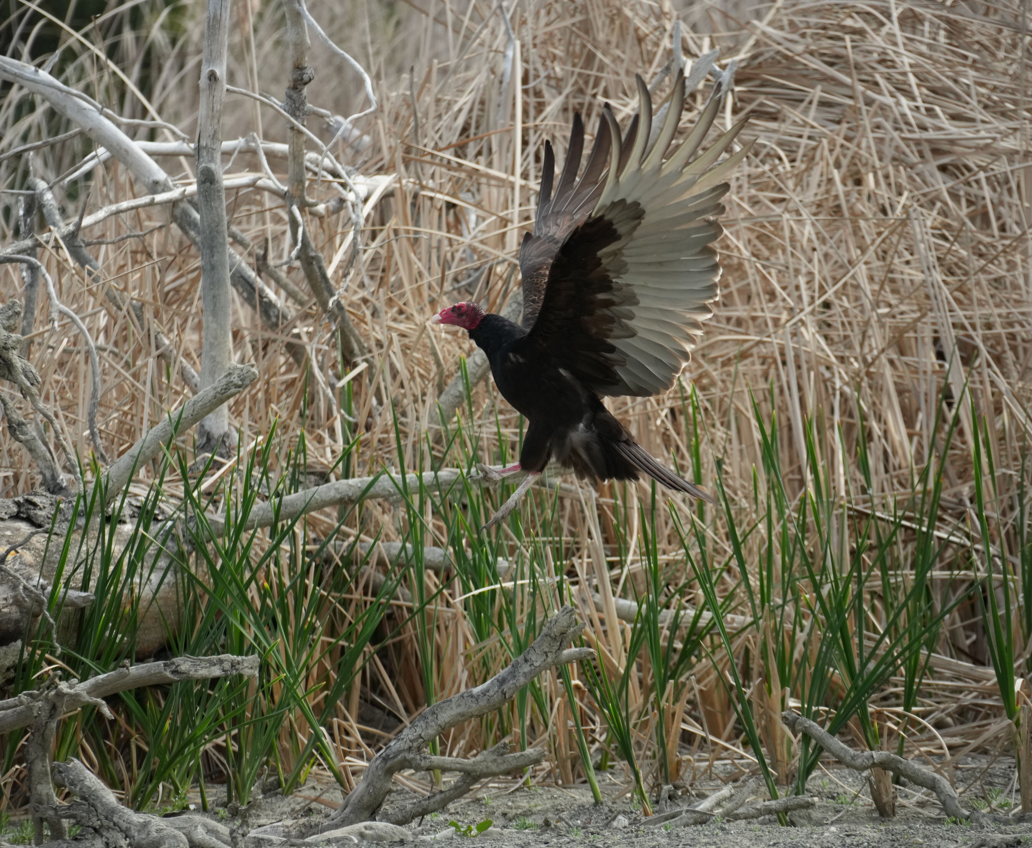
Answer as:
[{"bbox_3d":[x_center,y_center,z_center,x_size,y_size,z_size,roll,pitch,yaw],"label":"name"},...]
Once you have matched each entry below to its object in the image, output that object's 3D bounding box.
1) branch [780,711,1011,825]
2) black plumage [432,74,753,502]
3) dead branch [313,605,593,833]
[{"bbox_3d":[0.709,0.642,19.800,0.429,0.214,0.160,0,2,0],"label":"branch"},{"bbox_3d":[0.147,-0.258,20.400,0.580,0.830,0.700,-1,2,-14],"label":"black plumage"},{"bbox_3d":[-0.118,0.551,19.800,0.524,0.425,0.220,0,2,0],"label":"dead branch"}]

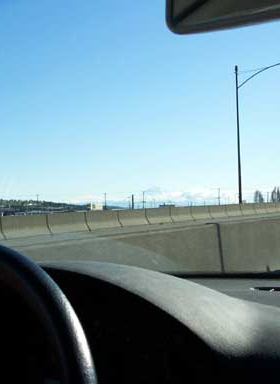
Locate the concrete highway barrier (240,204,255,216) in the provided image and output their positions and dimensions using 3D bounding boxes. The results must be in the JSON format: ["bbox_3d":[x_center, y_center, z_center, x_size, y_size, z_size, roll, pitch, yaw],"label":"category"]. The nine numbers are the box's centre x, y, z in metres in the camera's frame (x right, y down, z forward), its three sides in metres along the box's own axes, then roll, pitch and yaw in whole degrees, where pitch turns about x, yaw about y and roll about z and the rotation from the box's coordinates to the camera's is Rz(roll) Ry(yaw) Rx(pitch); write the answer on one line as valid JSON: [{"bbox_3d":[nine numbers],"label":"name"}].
[{"bbox_3d":[8.848,1.391,50.360,0.600,0.840,3.050,-2,-1,31],"label":"concrete highway barrier"}]

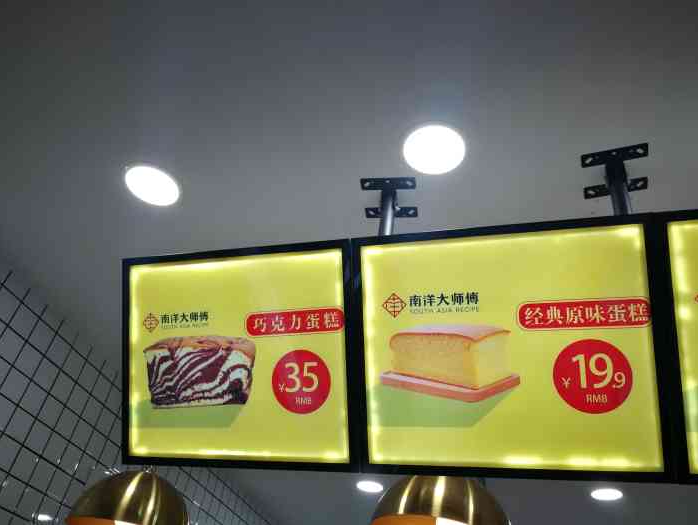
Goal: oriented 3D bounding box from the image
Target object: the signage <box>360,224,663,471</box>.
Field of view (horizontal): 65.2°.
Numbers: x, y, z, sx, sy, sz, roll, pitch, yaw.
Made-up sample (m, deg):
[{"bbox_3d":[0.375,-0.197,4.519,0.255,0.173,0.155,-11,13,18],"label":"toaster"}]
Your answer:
[{"bbox_3d":[0.315,0.181,1.140,0.587,0.484,0.040,-4,-6,15],"label":"signage"}]

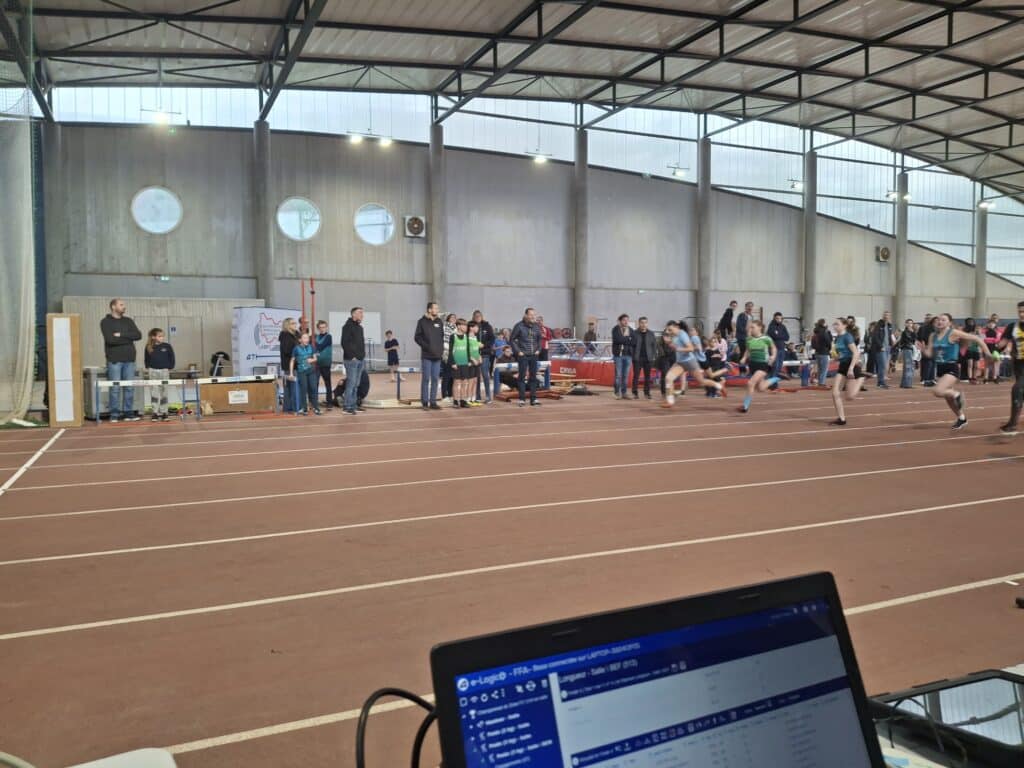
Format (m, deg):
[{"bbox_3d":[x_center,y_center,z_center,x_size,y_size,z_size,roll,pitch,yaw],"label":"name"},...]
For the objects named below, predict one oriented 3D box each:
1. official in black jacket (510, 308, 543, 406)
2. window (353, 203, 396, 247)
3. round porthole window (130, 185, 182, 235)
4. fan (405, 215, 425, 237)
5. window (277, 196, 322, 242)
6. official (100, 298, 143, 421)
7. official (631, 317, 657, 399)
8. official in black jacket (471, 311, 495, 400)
[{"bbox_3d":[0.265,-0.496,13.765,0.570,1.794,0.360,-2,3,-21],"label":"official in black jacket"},{"bbox_3d":[-5.192,-6.023,27.925,1.600,1.600,0.150,-2,4,-24],"label":"window"},{"bbox_3d":[-11.982,-5.848,24.926,1.600,1.600,0.150,-2,4,-24],"label":"round porthole window"},{"bbox_3d":[-3.720,-6.059,28.356,0.790,0.810,0.360,-2,4,-24],"label":"fan"},{"bbox_3d":[-7.705,-5.965,26.814,1.600,1.600,0.150,-2,4,-24],"label":"window"},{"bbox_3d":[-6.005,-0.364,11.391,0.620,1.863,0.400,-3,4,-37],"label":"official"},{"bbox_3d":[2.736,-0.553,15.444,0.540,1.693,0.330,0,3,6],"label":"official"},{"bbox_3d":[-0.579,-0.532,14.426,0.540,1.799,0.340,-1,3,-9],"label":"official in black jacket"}]

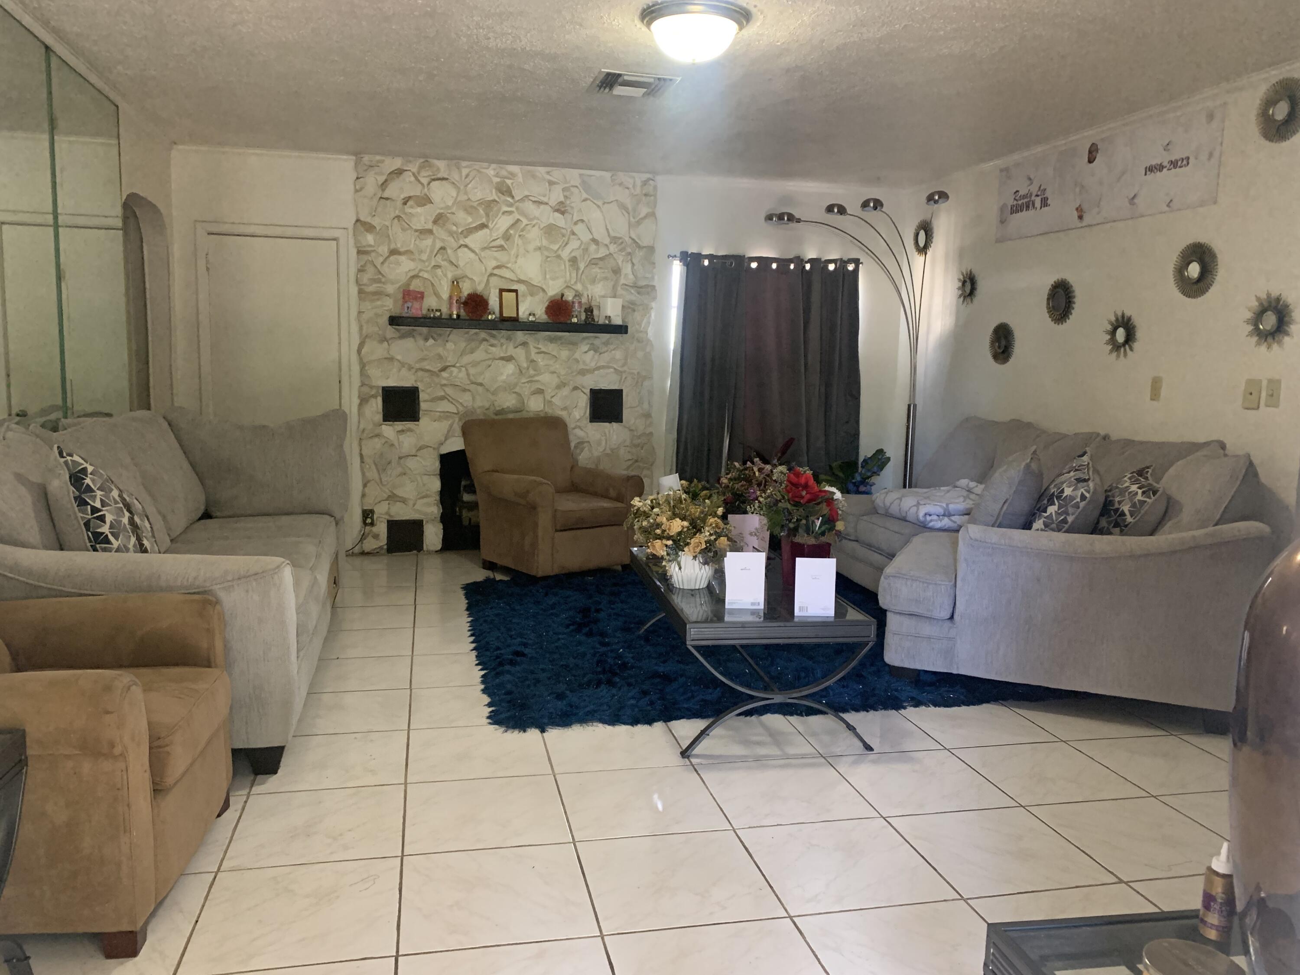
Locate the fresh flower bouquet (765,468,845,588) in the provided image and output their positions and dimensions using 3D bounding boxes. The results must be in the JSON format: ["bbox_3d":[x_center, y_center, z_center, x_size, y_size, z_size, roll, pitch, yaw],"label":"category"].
[{"bbox_3d":[0.586,0.143,3.656,0.310,0.430,0.290,0,7,-13],"label":"fresh flower bouquet"}]

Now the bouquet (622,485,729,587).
[{"bbox_3d":[0.101,0.180,3.601,0.365,0.355,0.345,0,7,-13],"label":"bouquet"}]

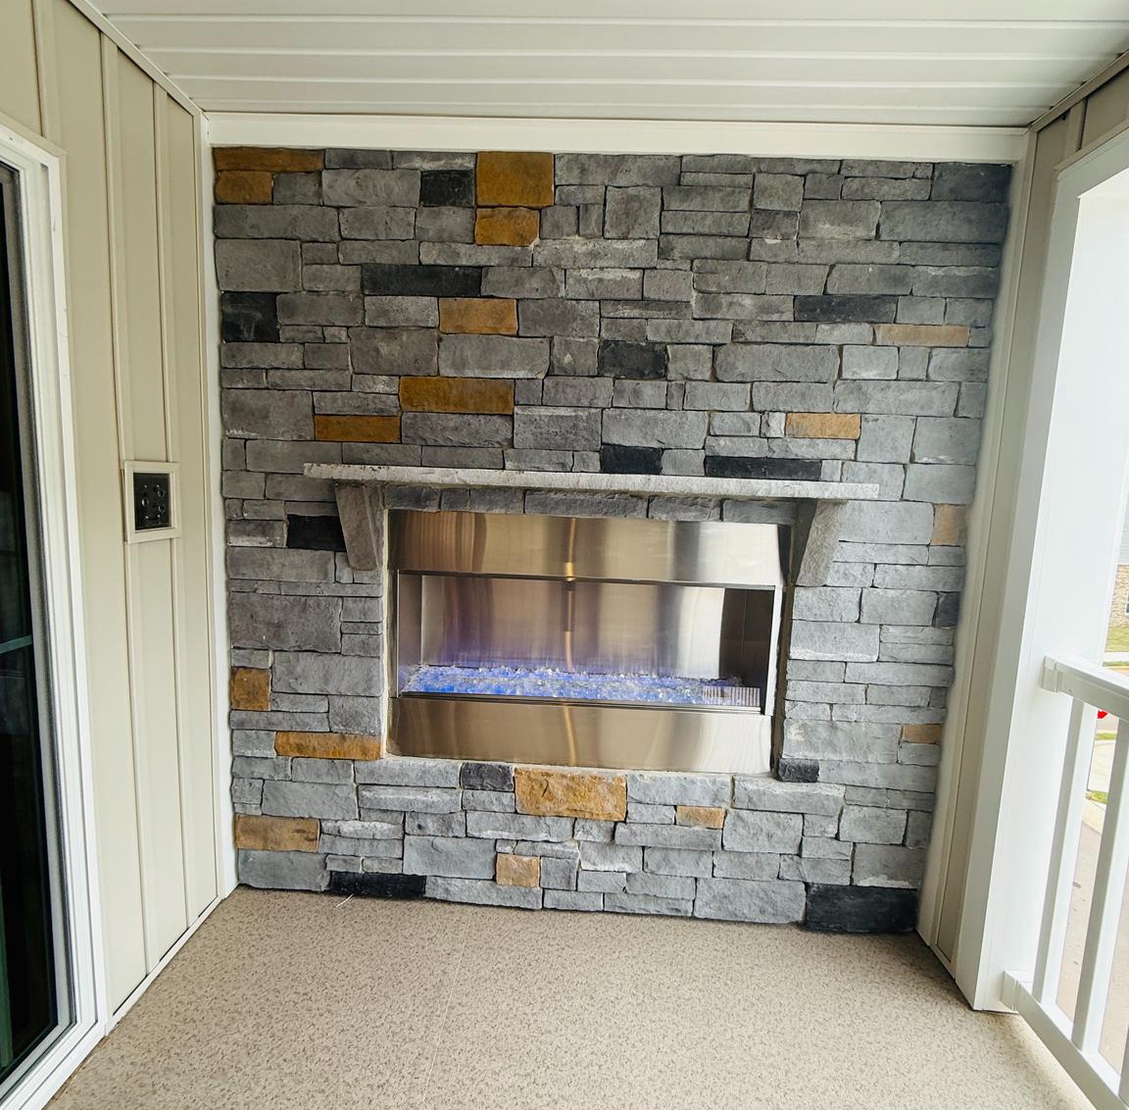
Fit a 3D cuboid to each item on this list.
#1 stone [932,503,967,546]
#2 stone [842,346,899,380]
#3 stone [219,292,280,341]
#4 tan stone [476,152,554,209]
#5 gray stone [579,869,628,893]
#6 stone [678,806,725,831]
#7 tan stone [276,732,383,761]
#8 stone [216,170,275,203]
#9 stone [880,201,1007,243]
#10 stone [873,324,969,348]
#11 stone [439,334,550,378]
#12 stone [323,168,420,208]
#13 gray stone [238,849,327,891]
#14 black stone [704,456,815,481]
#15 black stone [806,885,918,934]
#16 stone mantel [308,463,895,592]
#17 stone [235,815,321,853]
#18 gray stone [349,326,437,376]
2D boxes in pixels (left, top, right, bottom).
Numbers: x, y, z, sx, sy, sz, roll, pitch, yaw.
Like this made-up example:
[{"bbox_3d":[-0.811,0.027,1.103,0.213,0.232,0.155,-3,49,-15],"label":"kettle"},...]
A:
[{"bbox_3d":[1.158,-0.095,1.854,0.089,0.128,0.060,2,7,2],"label":"stone"},{"bbox_3d":[0.883,-0.557,1.789,0.160,0.095,0.070,2,7,2],"label":"stone"},{"bbox_3d":[-0.948,-0.720,1.858,0.173,0.145,0.060,2,7,2],"label":"stone"},{"bbox_3d":[-0.144,-1.097,1.802,0.229,0.150,0.060,2,7,2],"label":"tan stone"},{"bbox_3d":[0.127,1.069,2.033,0.159,0.078,0.060,2,6,2],"label":"gray stone"},{"bbox_3d":[0.435,0.835,1.974,0.149,0.067,0.070,2,7,2],"label":"stone"},{"bbox_3d":[-0.770,0.620,2.015,0.353,0.078,0.060,2,6,2],"label":"tan stone"},{"bbox_3d":[-0.936,-1.077,1.810,0.170,0.088,0.070,2,7,2],"label":"stone"},{"bbox_3d":[1.075,-0.944,1.740,0.359,0.109,0.060,2,7,2],"label":"stone"},{"bbox_3d":[1.031,-0.636,1.778,0.271,0.059,0.060,2,7,2],"label":"stone"},{"bbox_3d":[-0.211,-0.600,1.865,0.332,0.122,0.060,2,6,2],"label":"stone"},{"bbox_3d":[-0.560,-1.071,1.794,0.289,0.101,0.060,2,7,2],"label":"stone"},{"bbox_3d":[-0.937,1.044,2.054,0.293,0.121,0.070,2,7,2],"label":"gray stone"},{"bbox_3d":[0.588,-0.256,1.838,0.337,0.065,0.070,2,7,2],"label":"black stone"},{"bbox_3d":[0.953,1.131,1.978,0.348,0.156,0.070,2,7,2],"label":"black stone"},{"bbox_3d":[0.064,-0.081,1.773,1.564,0.306,0.200,2,7,2],"label":"stone mantel"},{"bbox_3d":[-0.963,0.929,2.065,0.286,0.118,0.060,2,7,2],"label":"stone"},{"bbox_3d":[-0.515,-0.620,1.874,0.261,0.136,0.060,2,7,2],"label":"gray stone"}]

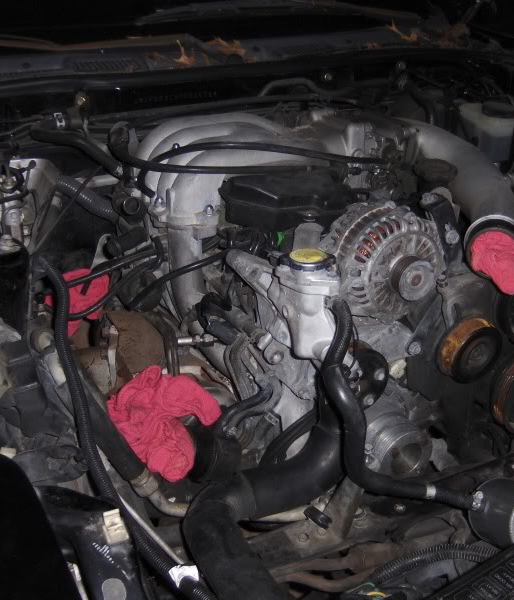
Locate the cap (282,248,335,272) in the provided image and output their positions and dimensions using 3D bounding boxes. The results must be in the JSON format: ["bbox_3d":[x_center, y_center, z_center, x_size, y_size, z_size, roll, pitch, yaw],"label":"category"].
[{"bbox_3d":[0.064,-0.049,1.000,0.060,0.022,0.060,0,26,0],"label":"cap"}]

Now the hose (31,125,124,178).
[{"bbox_3d":[-0.312,-0.259,1.400,0.195,0.050,0.050,28,36,28],"label":"hose"}]

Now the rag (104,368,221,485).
[{"bbox_3d":[-0.112,0.148,0.980,0.130,0.105,0.090,-11,28,-21],"label":"rag"}]

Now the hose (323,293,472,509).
[{"bbox_3d":[0.157,0.118,0.935,0.140,0.190,0.170,-11,28,-21],"label":"hose"}]

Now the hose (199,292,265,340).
[{"bbox_3d":[-0.032,0.022,1.060,0.075,0.045,0.050,-11,28,-21],"label":"hose"}]

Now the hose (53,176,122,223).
[{"bbox_3d":[-0.272,-0.160,1.290,0.150,0.032,0.032,32,39,30],"label":"hose"}]

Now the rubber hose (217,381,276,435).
[{"bbox_3d":[-0.012,0.133,1.000,0.065,0.055,0.050,-11,28,-21],"label":"rubber hose"}]

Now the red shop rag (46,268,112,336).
[{"bbox_3d":[-0.260,0.002,1.170,0.085,0.085,0.060,-11,28,-21],"label":"red shop rag"}]

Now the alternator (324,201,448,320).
[{"bbox_3d":[0.163,-0.053,1.040,0.135,0.135,0.140,-11,28,-21],"label":"alternator"}]

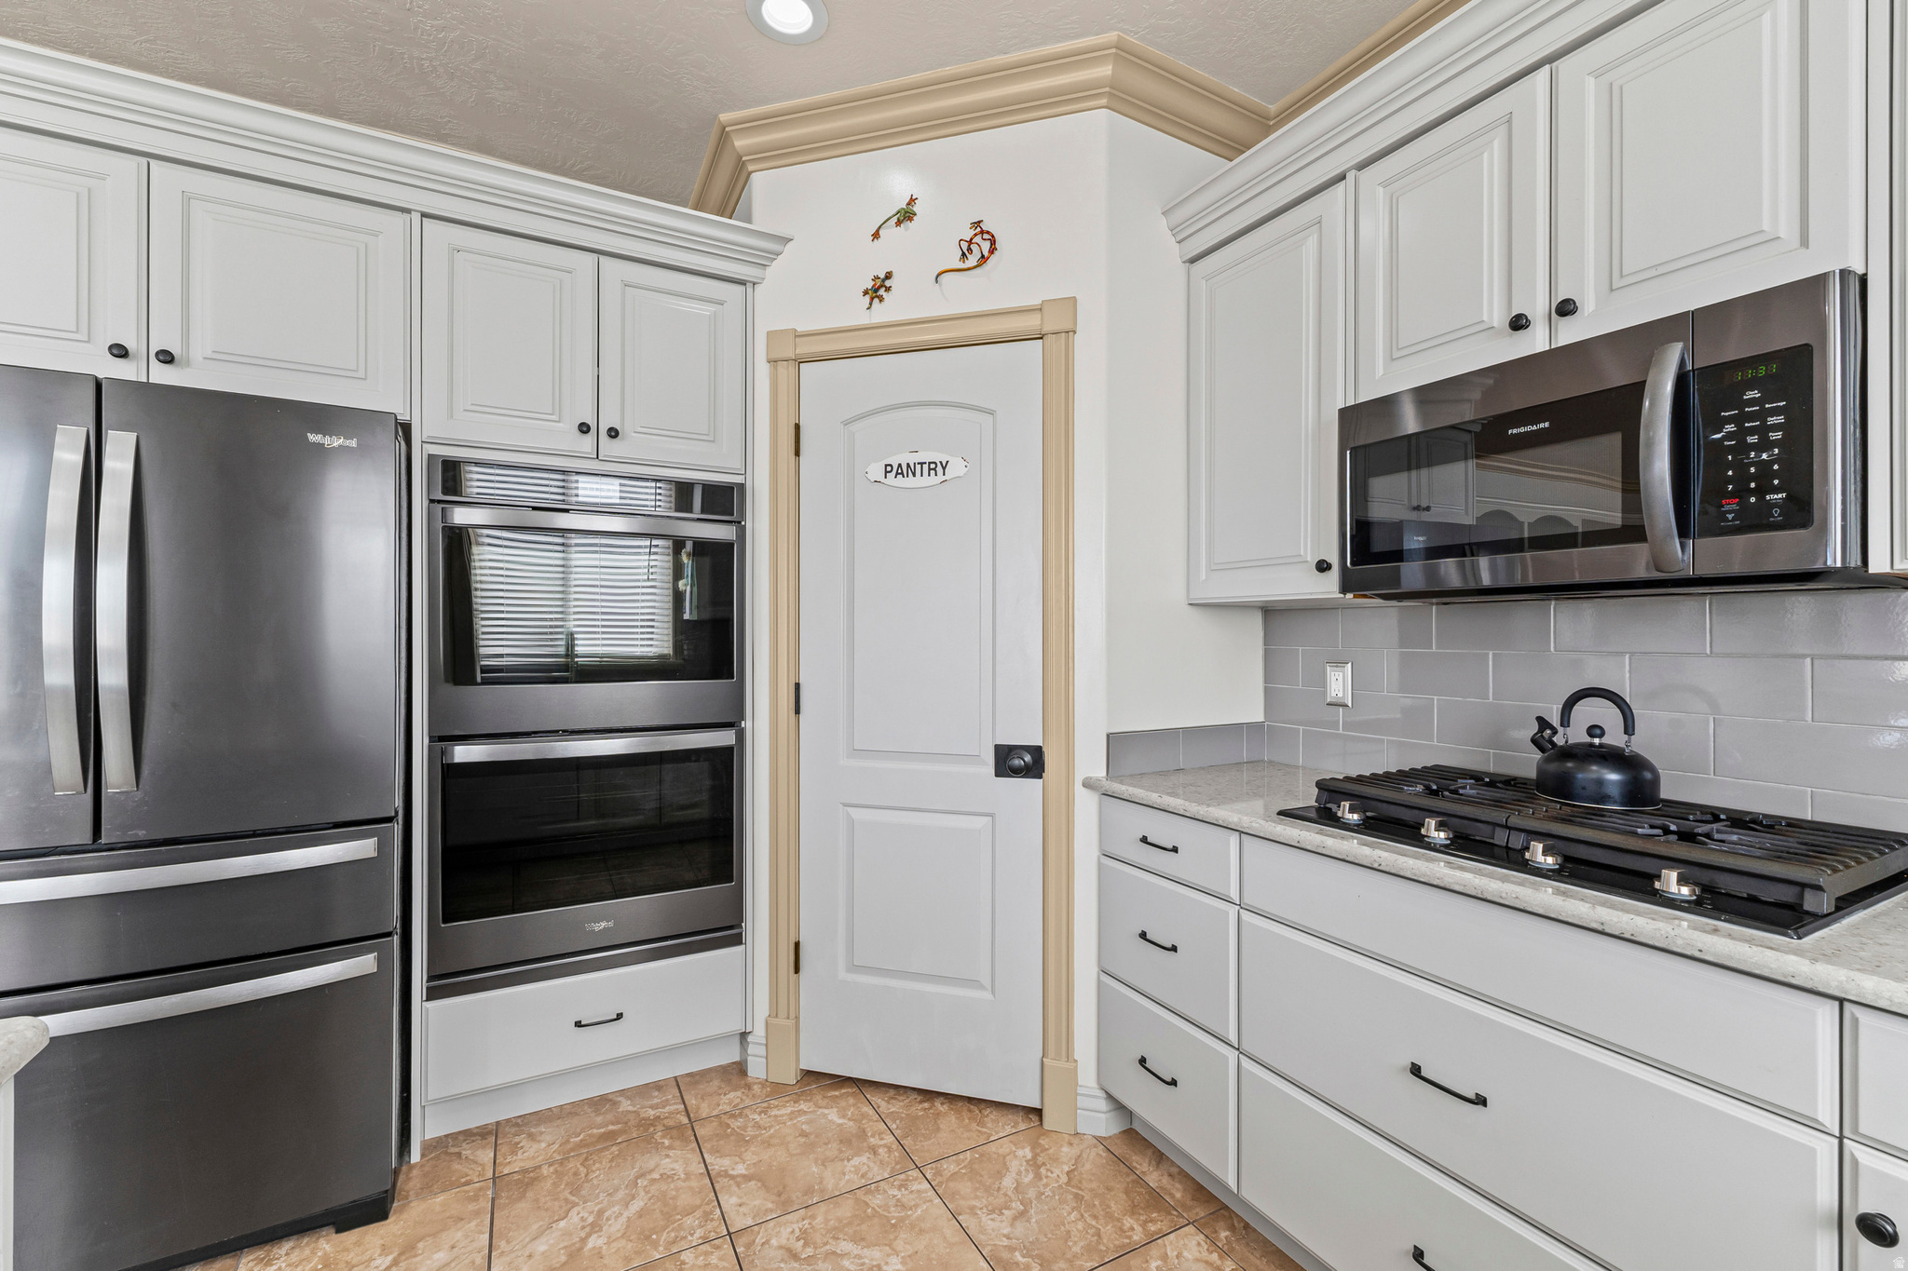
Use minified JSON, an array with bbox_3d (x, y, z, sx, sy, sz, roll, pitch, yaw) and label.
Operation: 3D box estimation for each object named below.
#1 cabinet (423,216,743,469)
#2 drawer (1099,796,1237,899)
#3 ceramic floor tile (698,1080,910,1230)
[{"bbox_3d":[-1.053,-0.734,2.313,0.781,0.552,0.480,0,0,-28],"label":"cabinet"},{"bbox_3d":[0.655,0.478,1.915,0.400,0.148,0.444,0,0,-28],"label":"drawer"},{"bbox_3d":[-0.389,1.285,1.997,0.442,0.012,0.442,0,0,-28],"label":"ceramic floor tile"}]

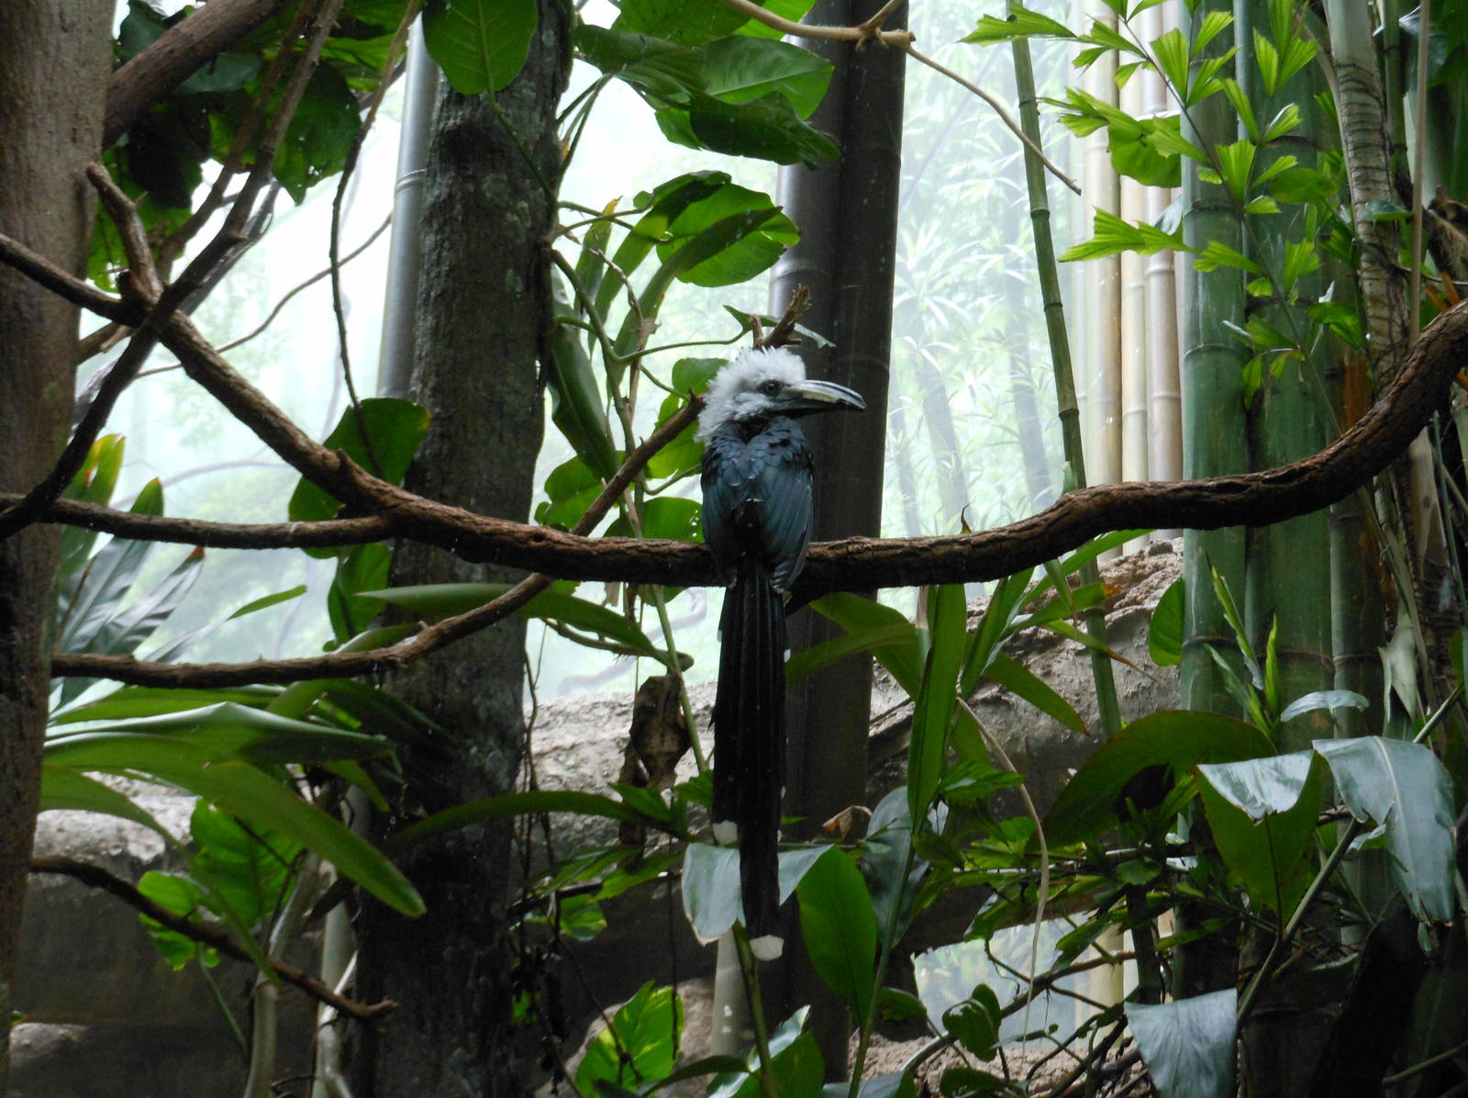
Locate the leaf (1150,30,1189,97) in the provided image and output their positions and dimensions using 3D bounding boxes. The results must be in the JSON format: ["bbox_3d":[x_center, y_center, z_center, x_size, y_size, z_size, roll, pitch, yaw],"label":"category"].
[{"bbox_3d":[0.538,-0.599,3.300,0.045,0.088,0.030,-15,-9,0],"label":"leaf"}]

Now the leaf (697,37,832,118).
[{"bbox_3d":[0.034,-0.556,3.150,0.169,0.096,0.080,1,-10,0],"label":"leaf"}]

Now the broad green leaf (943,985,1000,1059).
[{"bbox_3d":[0.272,0.540,3.050,0.065,0.085,0.055,2,-12,0],"label":"broad green leaf"}]

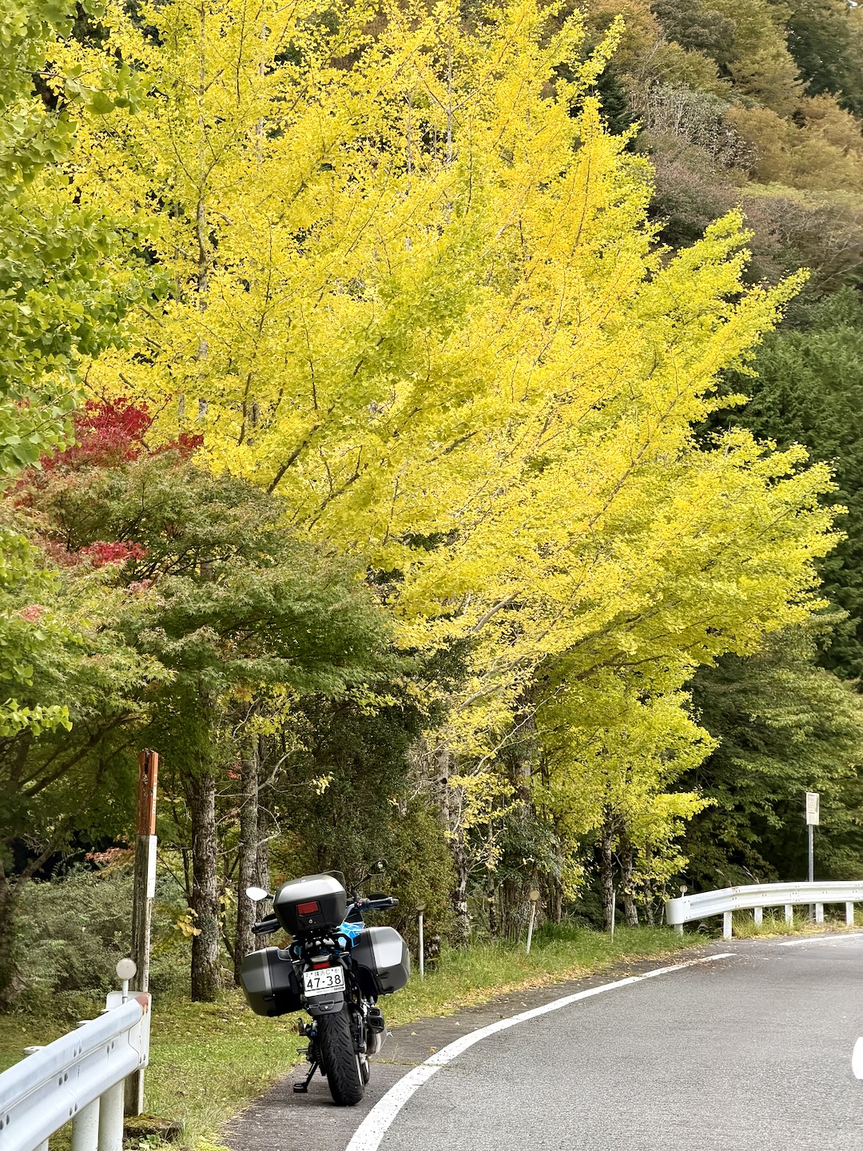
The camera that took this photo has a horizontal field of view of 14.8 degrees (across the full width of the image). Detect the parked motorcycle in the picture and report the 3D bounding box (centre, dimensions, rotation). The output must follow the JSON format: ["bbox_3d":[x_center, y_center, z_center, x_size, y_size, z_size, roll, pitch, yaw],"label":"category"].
[{"bbox_3d":[-0.577,2.480,20.290,0.980,1.390,2.180,-10,-5,1],"label":"parked motorcycle"}]

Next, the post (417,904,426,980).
[{"bbox_3d":[-0.091,3.493,31.500,0.095,0.807,0.050,-1,-4,0],"label":"post"}]

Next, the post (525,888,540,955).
[{"bbox_3d":[1.113,3.917,37.000,0.105,0.843,0.050,6,-4,0],"label":"post"}]

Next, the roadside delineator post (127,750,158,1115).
[{"bbox_3d":[-1.526,1.898,17.500,0.078,1.951,0.078,1,-4,13],"label":"roadside delineator post"}]

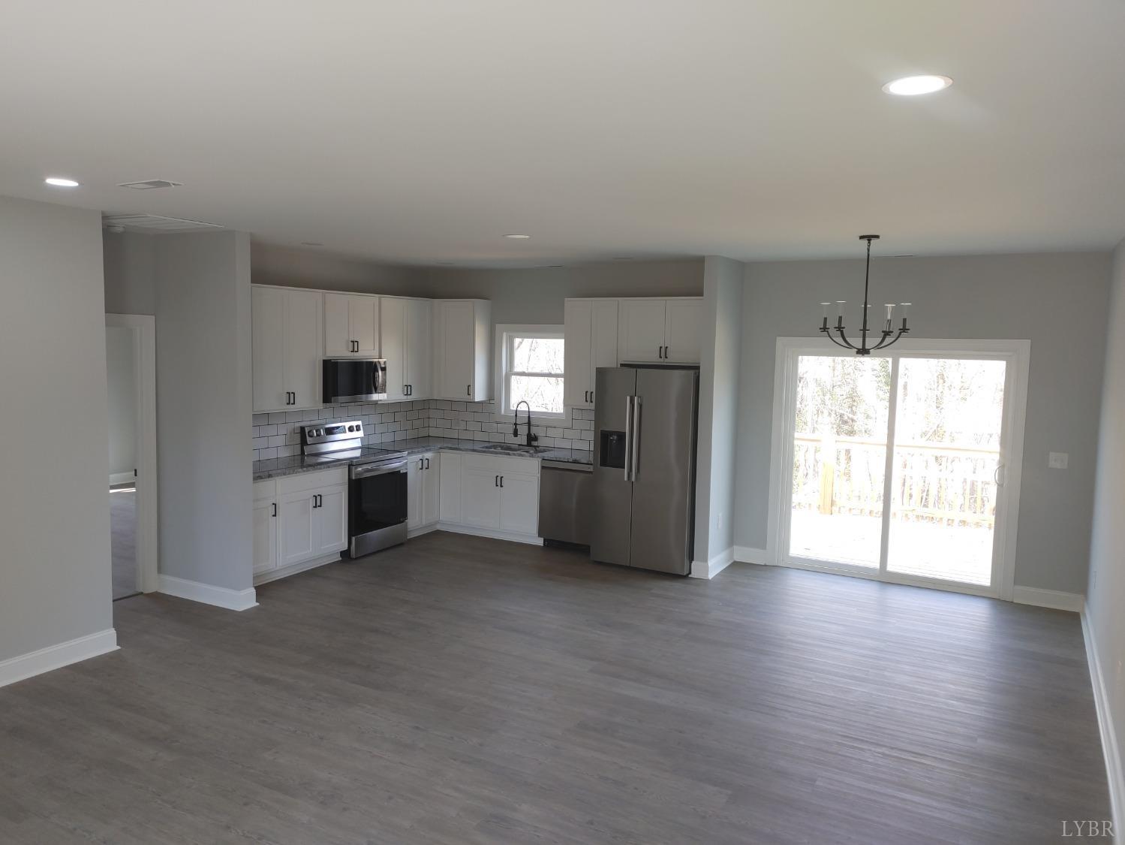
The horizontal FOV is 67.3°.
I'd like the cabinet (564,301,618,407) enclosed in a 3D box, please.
[{"bbox_3d":[0.342,-0.673,8.248,0.581,1.055,0.315,4,6,29],"label":"cabinet"}]

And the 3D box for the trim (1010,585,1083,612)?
[{"bbox_3d":[3.821,1.382,6.648,0.476,0.130,0.018,4,6,29],"label":"trim"}]

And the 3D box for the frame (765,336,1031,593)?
[{"bbox_3d":[2.787,0.336,7.221,2.007,2.098,0.120,4,6,29],"label":"frame"}]

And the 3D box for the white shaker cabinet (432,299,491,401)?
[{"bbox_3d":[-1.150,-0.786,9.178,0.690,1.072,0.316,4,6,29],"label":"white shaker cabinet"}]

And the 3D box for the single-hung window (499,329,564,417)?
[{"bbox_3d":[-0.293,-0.502,8.831,0.875,0.980,0.100,4,6,29],"label":"single-hung window"}]

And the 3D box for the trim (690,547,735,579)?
[{"bbox_3d":[1.369,1.253,7.661,0.170,0.142,0.720,4,6,29],"label":"trim"}]

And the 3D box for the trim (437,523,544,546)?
[{"bbox_3d":[-0.746,1.130,8.599,1.290,0.090,0.018,4,6,29],"label":"trim"}]

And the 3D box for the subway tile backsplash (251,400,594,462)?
[{"bbox_3d":[-1.210,0.115,7.831,2.355,0.459,2.860,4,6,29],"label":"subway tile backsplash"}]

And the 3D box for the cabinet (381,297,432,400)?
[{"bbox_3d":[-1.706,-0.754,8.713,0.315,1.055,0.866,4,6,29],"label":"cabinet"}]

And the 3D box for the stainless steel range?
[{"bbox_3d":[-1.990,0.622,8.180,0.690,1.189,0.758,4,6,29],"label":"stainless steel range"}]

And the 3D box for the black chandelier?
[{"bbox_3d":[2.035,-0.849,5.671,0.590,0.788,0.580,4,6,29],"label":"black chandelier"}]

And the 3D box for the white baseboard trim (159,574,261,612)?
[{"bbox_3d":[-2.761,1.293,6.578,0.960,0.145,0.180,4,6,29],"label":"white baseboard trim"}]

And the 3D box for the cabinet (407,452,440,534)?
[{"bbox_3d":[-1.669,0.696,8.636,0.635,0.835,0.535,4,6,29],"label":"cabinet"}]

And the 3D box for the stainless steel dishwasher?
[{"bbox_3d":[0.194,0.770,8.231,0.600,0.833,0.610,4,6,29],"label":"stainless steel dishwasher"}]

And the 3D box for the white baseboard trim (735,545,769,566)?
[{"bbox_3d":[1.754,1.240,7.861,0.307,0.140,0.026,4,6,29],"label":"white baseboard trim"}]

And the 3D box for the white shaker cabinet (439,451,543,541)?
[{"bbox_3d":[-0.604,0.735,8.820,1.250,0.882,0.636,4,6,29],"label":"white shaker cabinet"}]

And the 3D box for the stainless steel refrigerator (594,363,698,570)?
[{"bbox_3d":[0.876,0.403,7.772,0.913,1.795,0.870,4,6,29],"label":"stainless steel refrigerator"}]

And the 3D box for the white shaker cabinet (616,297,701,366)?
[{"bbox_3d":[1.005,-0.849,7.864,0.928,0.605,0.315,4,6,29],"label":"white shaker cabinet"}]

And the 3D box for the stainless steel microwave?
[{"bbox_3d":[-2.083,-0.400,8.160,0.420,0.415,0.760,4,6,29],"label":"stainless steel microwave"}]

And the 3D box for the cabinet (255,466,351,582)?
[{"bbox_3d":[-2.462,0.831,7.210,0.635,0.855,1.110,4,6,29],"label":"cabinet"}]

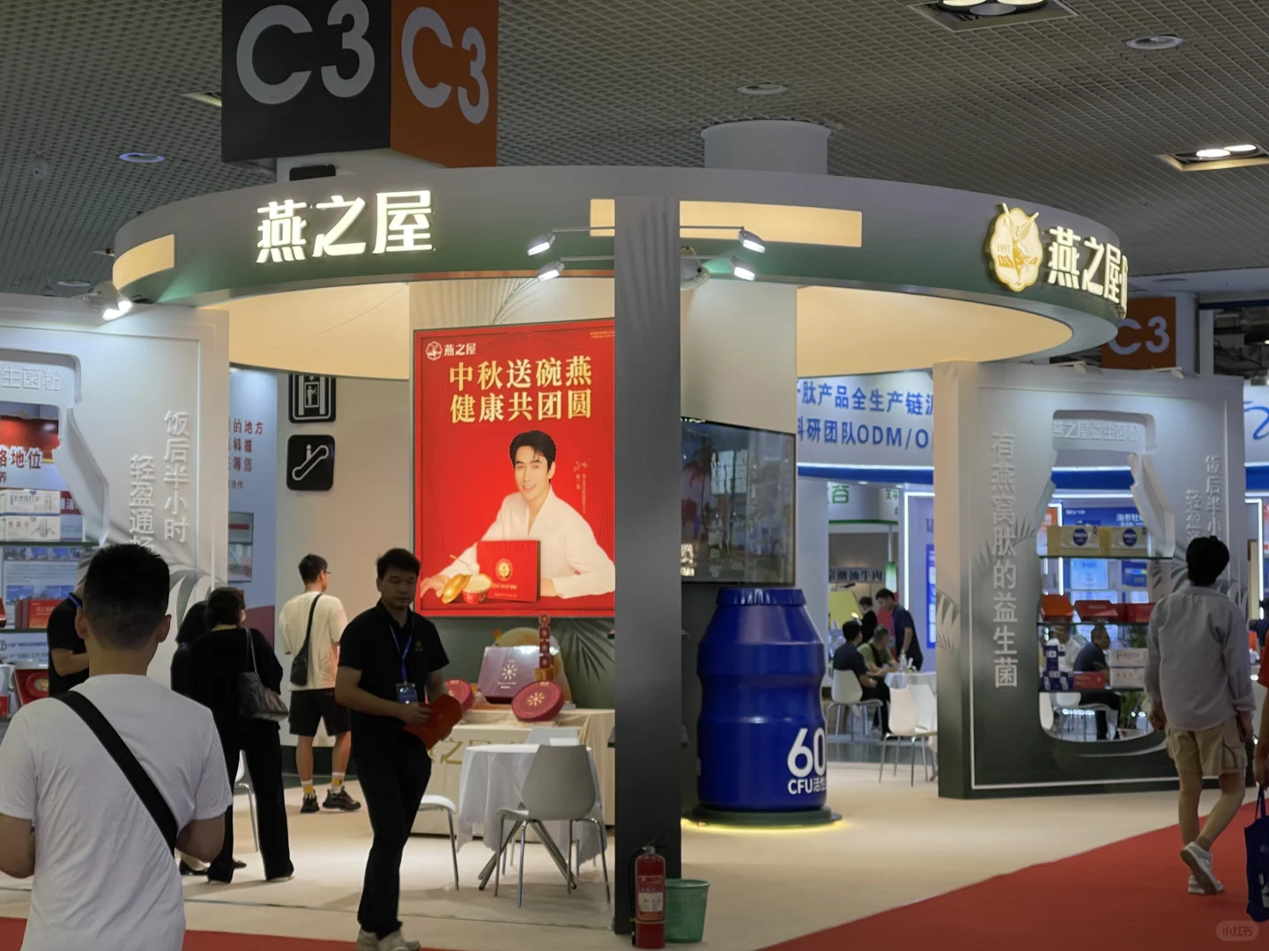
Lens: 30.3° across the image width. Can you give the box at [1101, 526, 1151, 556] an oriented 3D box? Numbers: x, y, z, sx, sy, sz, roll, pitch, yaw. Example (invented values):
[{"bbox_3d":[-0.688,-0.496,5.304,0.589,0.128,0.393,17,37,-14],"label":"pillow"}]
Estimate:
[{"bbox_3d":[3.805,0.514,18.246,0.371,0.237,0.150,1,-3,-26],"label":"box"}]

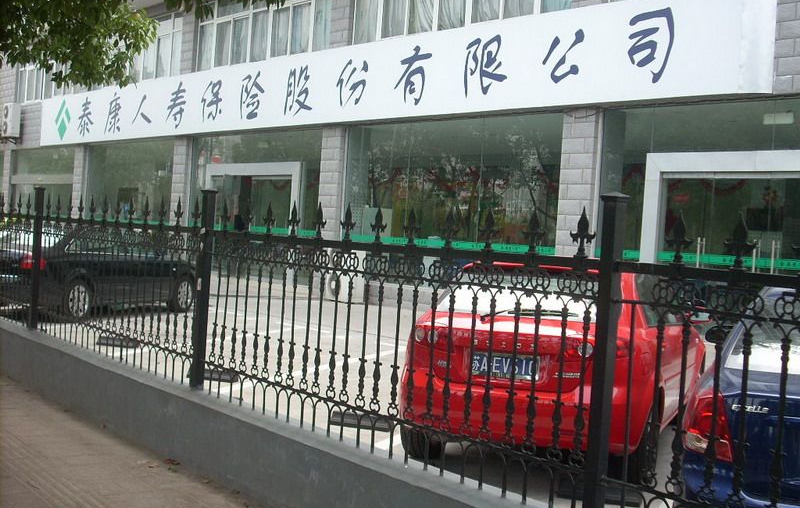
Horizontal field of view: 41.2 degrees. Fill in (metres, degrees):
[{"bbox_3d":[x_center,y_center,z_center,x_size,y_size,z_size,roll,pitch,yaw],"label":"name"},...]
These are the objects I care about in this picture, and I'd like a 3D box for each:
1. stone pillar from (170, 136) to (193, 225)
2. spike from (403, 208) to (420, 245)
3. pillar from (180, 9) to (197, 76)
[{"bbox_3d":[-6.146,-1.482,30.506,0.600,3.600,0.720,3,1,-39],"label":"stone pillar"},{"bbox_3d":[0.057,-0.130,5.100,0.040,0.180,0.120,3,1,-36],"label":"spike"},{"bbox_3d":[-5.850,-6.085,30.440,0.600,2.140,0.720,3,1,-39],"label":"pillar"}]

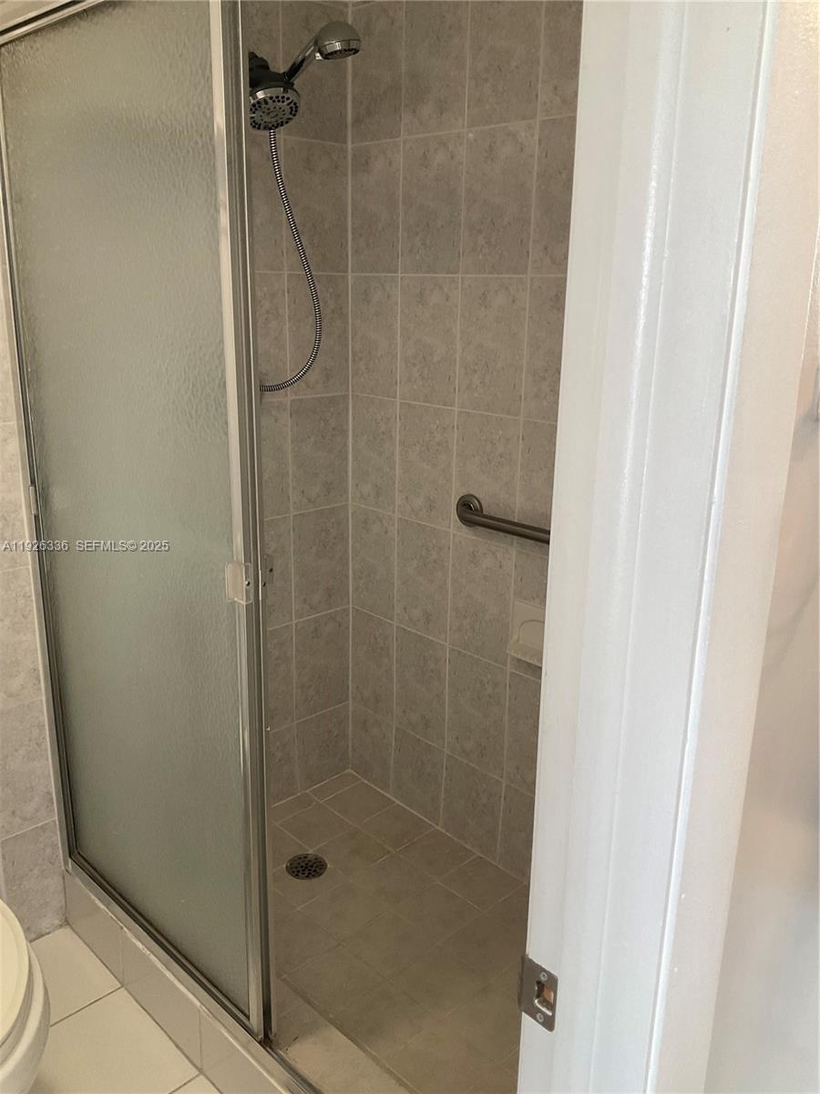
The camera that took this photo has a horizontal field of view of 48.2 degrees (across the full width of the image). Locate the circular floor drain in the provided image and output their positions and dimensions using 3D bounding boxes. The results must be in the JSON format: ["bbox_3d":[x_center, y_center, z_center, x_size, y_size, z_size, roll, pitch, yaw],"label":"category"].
[{"bbox_3d":[-0.267,0.830,2.367,0.108,0.010,0.108,0,18,0],"label":"circular floor drain"}]

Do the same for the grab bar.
[{"bbox_3d":[0.324,-0.016,1.969,0.075,0.078,0.685,-14,23,-41],"label":"grab bar"}]

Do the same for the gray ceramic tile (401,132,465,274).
[{"bbox_3d":[0.052,-0.786,2.115,0.010,0.300,0.200,-14,23,-41],"label":"gray ceramic tile"}]

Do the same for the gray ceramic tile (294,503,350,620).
[{"bbox_3d":[-0.242,0.041,2.512,0.198,0.300,0.010,-14,23,-41],"label":"gray ceramic tile"}]

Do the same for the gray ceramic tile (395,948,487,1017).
[{"bbox_3d":[0.066,0.972,2.034,0.155,0.010,0.157,-17,25,-41],"label":"gray ceramic tile"}]

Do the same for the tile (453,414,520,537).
[{"bbox_3d":[0.184,-0.165,2.196,0.010,0.307,0.203,-14,22,-42],"label":"tile"}]

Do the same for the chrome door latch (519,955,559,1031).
[{"bbox_3d":[0.105,0.359,0.743,0.008,0.057,0.038,-14,23,-41],"label":"chrome door latch"}]

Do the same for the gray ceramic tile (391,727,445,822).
[{"bbox_3d":[0.024,0.634,2.546,0.010,0.228,0.200,-14,23,-42],"label":"gray ceramic tile"}]

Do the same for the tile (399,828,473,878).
[{"bbox_3d":[0.072,0.814,2.420,0.153,0.009,0.154,-16,24,-41],"label":"tile"}]

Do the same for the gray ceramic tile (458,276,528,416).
[{"bbox_3d":[0.187,-0.453,2.068,0.009,0.301,0.200,-14,22,-42],"label":"gray ceramic tile"}]

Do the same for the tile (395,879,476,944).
[{"bbox_3d":[0.061,0.872,2.177,0.154,0.010,0.154,-14,23,-41],"label":"tile"}]

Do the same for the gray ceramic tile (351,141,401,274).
[{"bbox_3d":[-0.084,-0.830,2.256,0.010,0.303,0.187,-14,23,-42],"label":"gray ceramic tile"}]

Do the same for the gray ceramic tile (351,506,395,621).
[{"bbox_3d":[-0.098,0.043,2.516,0.009,0.301,0.188,-14,22,-42],"label":"gray ceramic tile"}]

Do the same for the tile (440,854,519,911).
[{"bbox_3d":[0.181,0.849,2.310,0.151,0.010,0.153,-17,25,-41],"label":"tile"}]

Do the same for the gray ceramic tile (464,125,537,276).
[{"bbox_3d":[0.192,-0.744,1.983,0.009,0.301,0.200,-14,22,-42],"label":"gray ceramic tile"}]

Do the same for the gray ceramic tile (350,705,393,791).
[{"bbox_3d":[-0.111,0.588,2.680,0.010,0.221,0.186,-14,23,-42],"label":"gray ceramic tile"}]

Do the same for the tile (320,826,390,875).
[{"bbox_3d":[-0.152,0.824,2.466,0.155,0.010,0.157,-17,25,-41],"label":"tile"}]

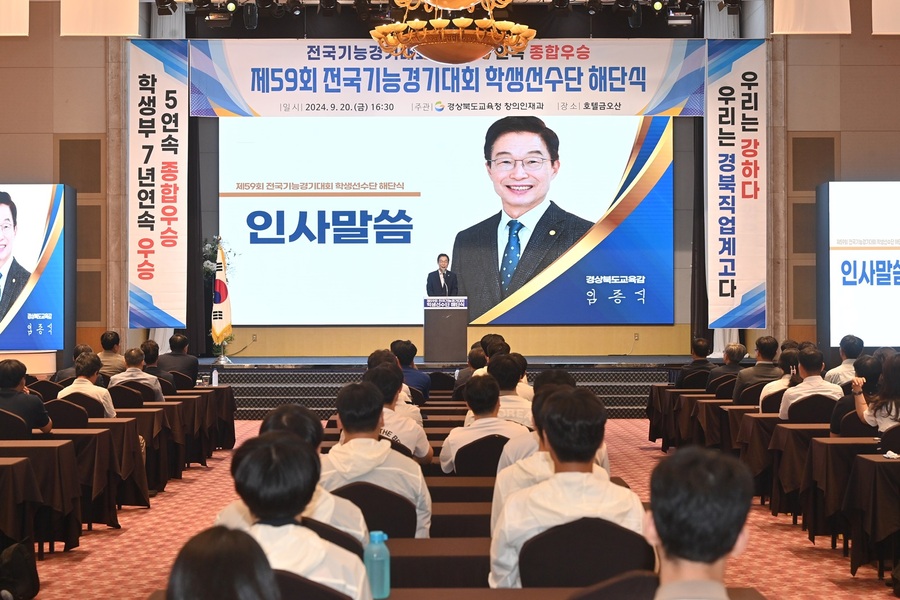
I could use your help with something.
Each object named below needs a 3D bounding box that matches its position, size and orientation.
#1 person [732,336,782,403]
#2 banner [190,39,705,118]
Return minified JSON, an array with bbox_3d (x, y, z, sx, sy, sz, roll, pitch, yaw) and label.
[{"bbox_3d":[2.828,1.009,16.093,0.510,1.348,0.800,0,0,-9],"label":"person"},{"bbox_3d":[-0.027,-3.456,27.300,8.050,1.232,0.030,0,0,0],"label":"banner"}]

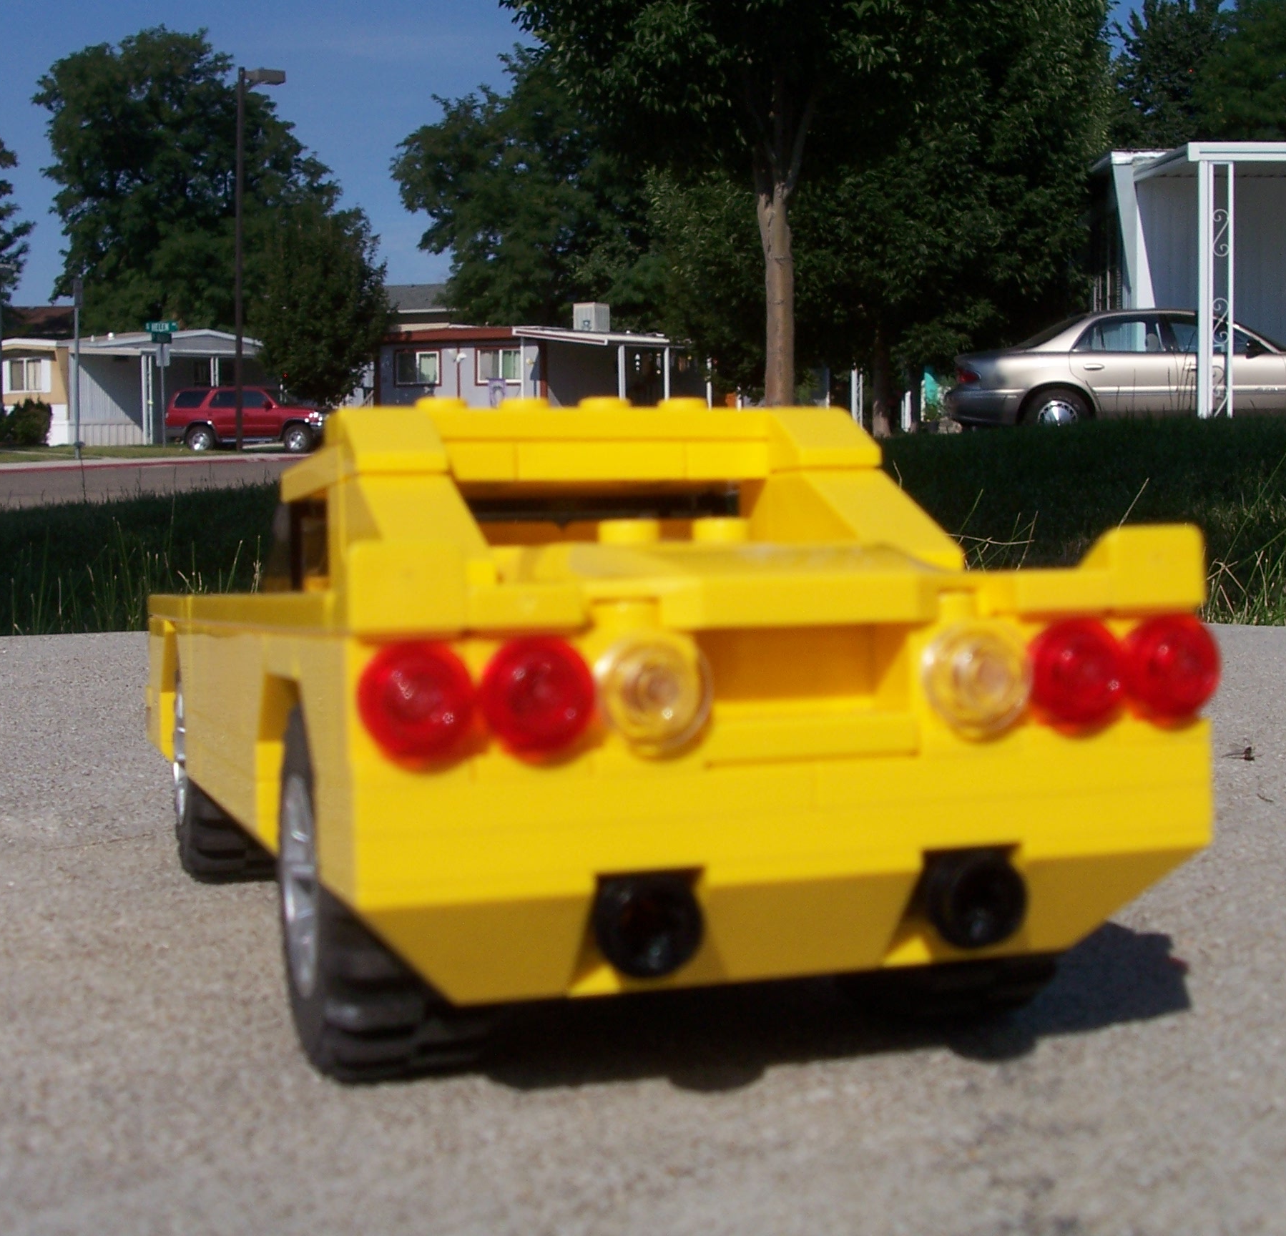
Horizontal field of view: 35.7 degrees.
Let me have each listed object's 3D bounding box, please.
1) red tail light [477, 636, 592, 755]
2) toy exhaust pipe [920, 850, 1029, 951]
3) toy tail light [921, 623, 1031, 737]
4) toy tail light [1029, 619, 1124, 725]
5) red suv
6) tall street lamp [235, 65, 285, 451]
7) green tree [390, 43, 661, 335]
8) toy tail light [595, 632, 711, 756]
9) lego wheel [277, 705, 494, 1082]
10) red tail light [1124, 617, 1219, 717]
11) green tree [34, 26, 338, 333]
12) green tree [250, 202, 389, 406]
[{"bbox_3d":[-0.007,0.005,0.130,0.008,0.008,0.004,-2,1,-19],"label":"red tail light"},{"bbox_3d":[0.023,0.020,0.145,0.007,0.007,0.008,-2,1,-19],"label":"toy exhaust pipe"},{"bbox_3d":[0.023,0.004,0.141,0.008,0.008,0.005,-2,1,-19],"label":"toy tail light"},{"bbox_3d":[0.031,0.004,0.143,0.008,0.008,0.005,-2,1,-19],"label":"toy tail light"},{"bbox_3d":[-10.518,-5.355,54.000,4.550,1.740,1.760,0,3,7],"label":"red suv"},{"bbox_3d":[-9.849,-9.236,51.500,1.200,9.800,0.400,-2,3,-17],"label":"tall street lamp"},{"bbox_3d":[-3.591,-12.452,66.000,9.800,12.880,9.200,0,4,0],"label":"green tree"},{"bbox_3d":[0.001,0.005,0.132,0.008,0.008,0.004,-2,1,-19],"label":"toy tail light"},{"bbox_3d":[-0.020,0.020,0.156,0.014,0.030,0.030,-2,1,-19],"label":"lego wheel"},{"bbox_3d":[0.039,0.004,0.145,0.008,0.008,0.004,-2,1,-19],"label":"red tail light"},{"bbox_3d":[-17.120,-14.319,75.000,11.300,15.600,11.000,-1,3,-11],"label":"green tree"},{"bbox_3d":[-9.312,-8.460,57.500,4.000,7.000,4.000,-1,3,-9],"label":"green tree"}]

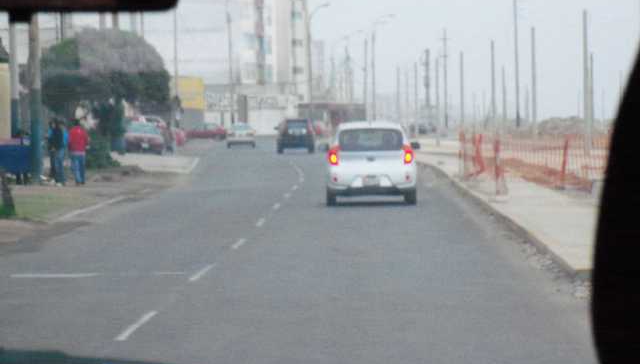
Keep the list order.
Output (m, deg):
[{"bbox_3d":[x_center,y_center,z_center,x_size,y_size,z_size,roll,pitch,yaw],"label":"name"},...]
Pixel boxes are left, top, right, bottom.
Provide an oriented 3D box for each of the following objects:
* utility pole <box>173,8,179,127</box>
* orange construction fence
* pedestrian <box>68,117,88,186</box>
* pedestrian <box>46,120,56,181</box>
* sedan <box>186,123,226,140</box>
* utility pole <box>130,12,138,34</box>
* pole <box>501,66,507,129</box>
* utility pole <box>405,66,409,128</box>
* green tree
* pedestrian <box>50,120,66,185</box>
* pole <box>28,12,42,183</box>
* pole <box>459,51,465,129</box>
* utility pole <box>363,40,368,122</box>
[{"bbox_3d":[-7.549,-5.832,167.923,0.170,8.500,0.170,-1,1,0],"label":"utility pole"},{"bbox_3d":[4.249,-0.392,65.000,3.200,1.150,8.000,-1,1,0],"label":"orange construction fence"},{"bbox_3d":[-5.971,-0.729,80.000,0.500,1.660,0.320,-1,1,14],"label":"pedestrian"},{"bbox_3d":[-7.179,-0.852,87.000,0.460,1.610,0.320,-2,1,-30],"label":"pedestrian"},{"bbox_3d":[-9.307,-4.105,263.000,3.900,1.400,1.620,-1,1,21],"label":"sedan"},{"bbox_3d":[-8.839,-6.252,155.000,0.290,9.000,0.290,-1,1,0],"label":"utility pole"},{"bbox_3d":[15.835,-7.003,278.000,0.220,5.900,0.220,-1,1,0],"label":"pole"},{"bbox_3d":[7.529,-7.010,280.000,0.200,5.900,0.200,-1,1,0],"label":"utility pole"},{"bbox_3d":[-9.106,-3.775,138.000,5.400,5.500,5.000,-1,1,0],"label":"green tree"},{"bbox_3d":[-6.466,-0.722,80.000,0.480,1.660,0.320,-1,1,27],"label":"pedestrian"},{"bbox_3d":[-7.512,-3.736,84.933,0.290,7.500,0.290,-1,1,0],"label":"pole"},{"bbox_3d":[9.232,-5.621,210.051,0.200,5.700,0.200,-1,1,0],"label":"pole"},{"bbox_3d":[3.980,-7.963,275.075,0.250,8.300,0.250,-1,1,0],"label":"utility pole"}]

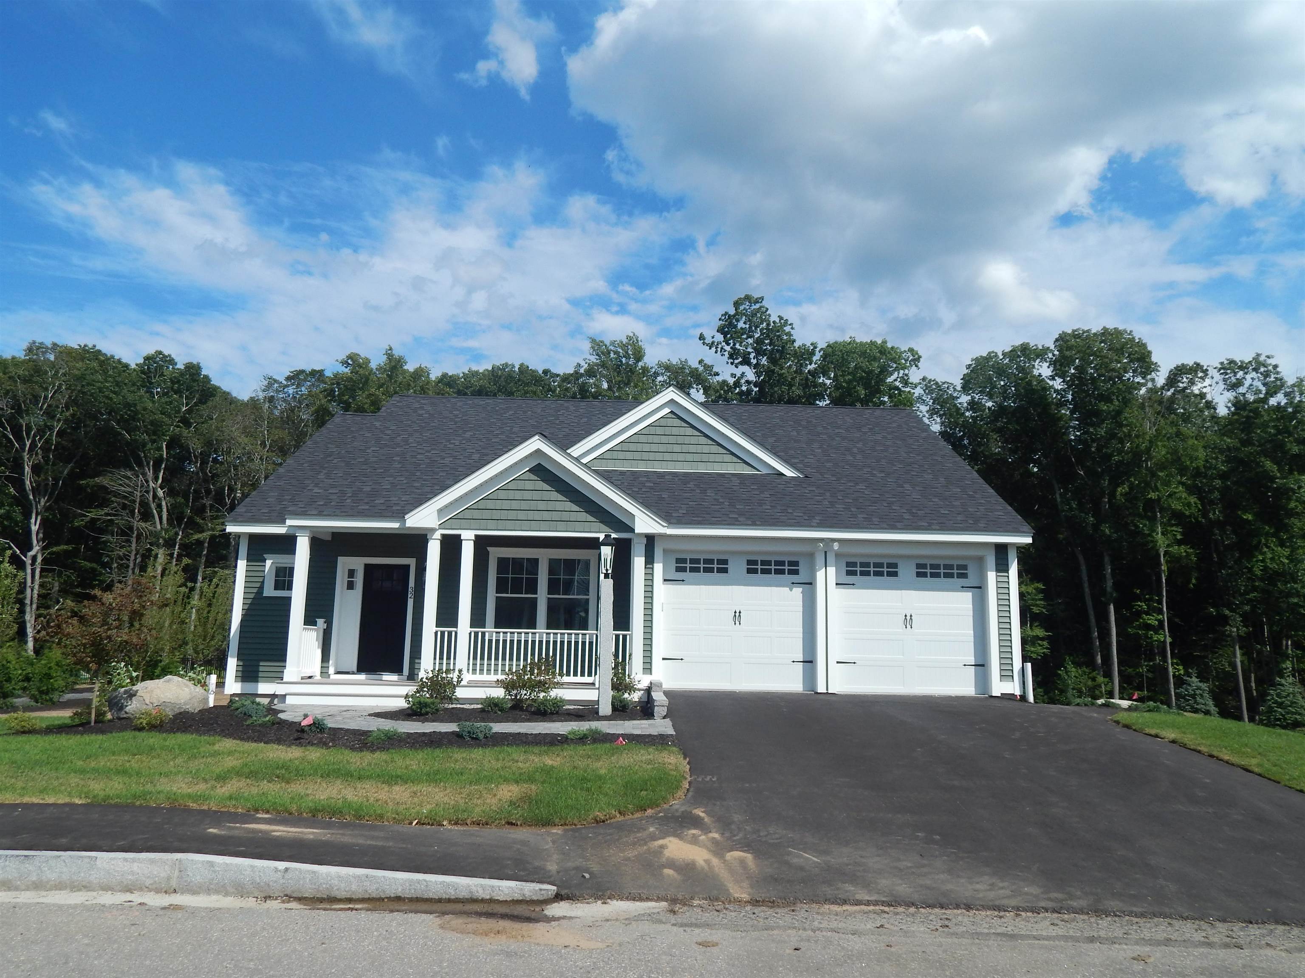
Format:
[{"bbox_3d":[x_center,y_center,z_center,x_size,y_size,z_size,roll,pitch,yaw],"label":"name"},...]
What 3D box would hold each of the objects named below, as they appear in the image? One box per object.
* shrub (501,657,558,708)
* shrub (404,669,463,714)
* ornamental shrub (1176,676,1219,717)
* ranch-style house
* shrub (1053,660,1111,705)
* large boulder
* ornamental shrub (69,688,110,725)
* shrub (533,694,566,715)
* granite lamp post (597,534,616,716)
[{"bbox_3d":[-2.002,3.185,15.425,0.914,0.801,0.850,1,-10,-2],"label":"shrub"},{"bbox_3d":[-3.519,3.231,15.166,0.913,0.690,0.850,1,-10,-2],"label":"shrub"},{"bbox_3d":[10.246,3.899,17.720,0.820,0.751,0.800,1,-10,-2],"label":"ornamental shrub"},{"bbox_3d":[-0.420,1.279,22.830,14.149,7.265,13.000,1,-10,-2],"label":"ranch-style house"},{"bbox_3d":[8.310,3.777,18.290,1.104,0.835,1.000,1,-10,-2],"label":"shrub"},{"bbox_3d":[-6.756,2.858,12.893,1.346,0.585,1.100,1,-10,-2],"label":"large boulder"},{"bbox_3d":[-7.155,2.767,11.982,0.522,0.454,0.550,1,-10,-2],"label":"ornamental shrub"},{"bbox_3d":[-1.576,3.284,14.354,0.495,0.333,0.480,1,-10,-2],"label":"shrub"},{"bbox_3d":[-0.753,2.216,15.503,0.260,2.950,0.260,1,-9,-1],"label":"granite lamp post"}]

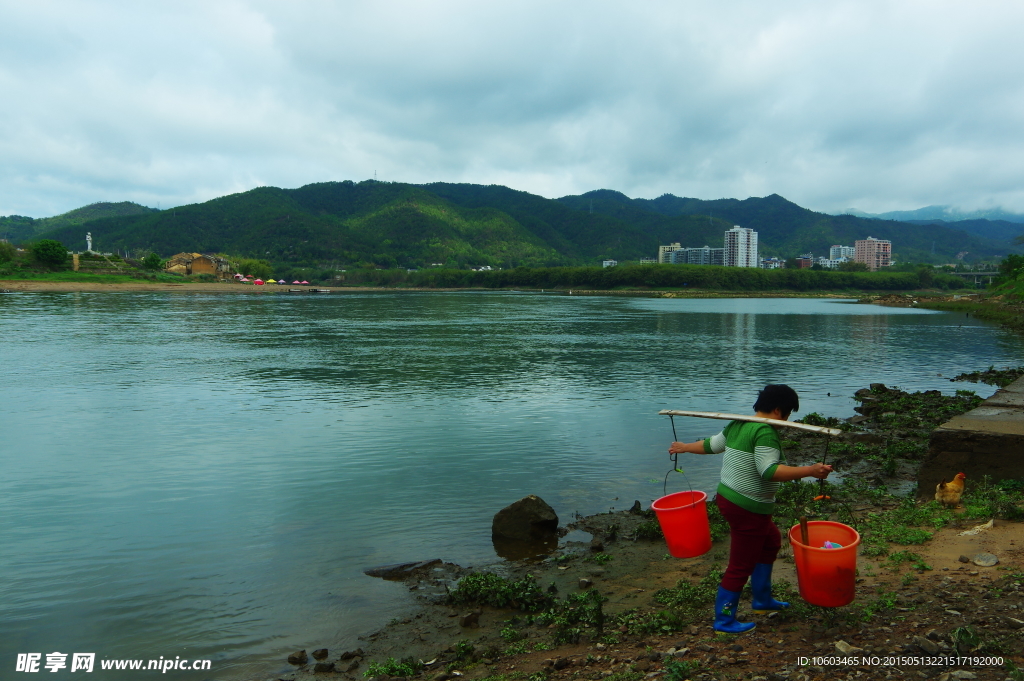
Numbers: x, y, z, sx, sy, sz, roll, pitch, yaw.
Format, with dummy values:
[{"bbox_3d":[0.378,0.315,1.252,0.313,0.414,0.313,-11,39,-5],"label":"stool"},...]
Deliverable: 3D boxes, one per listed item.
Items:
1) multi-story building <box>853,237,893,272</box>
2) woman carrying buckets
[{"bbox_3d":[376.000,-89.000,798.000,26.000,38.000,26.000,-2,5,-22],"label":"multi-story building"},{"bbox_3d":[1.490,1.000,4.740,0.700,1.490,0.930,-2,5,-27],"label":"woman carrying buckets"}]

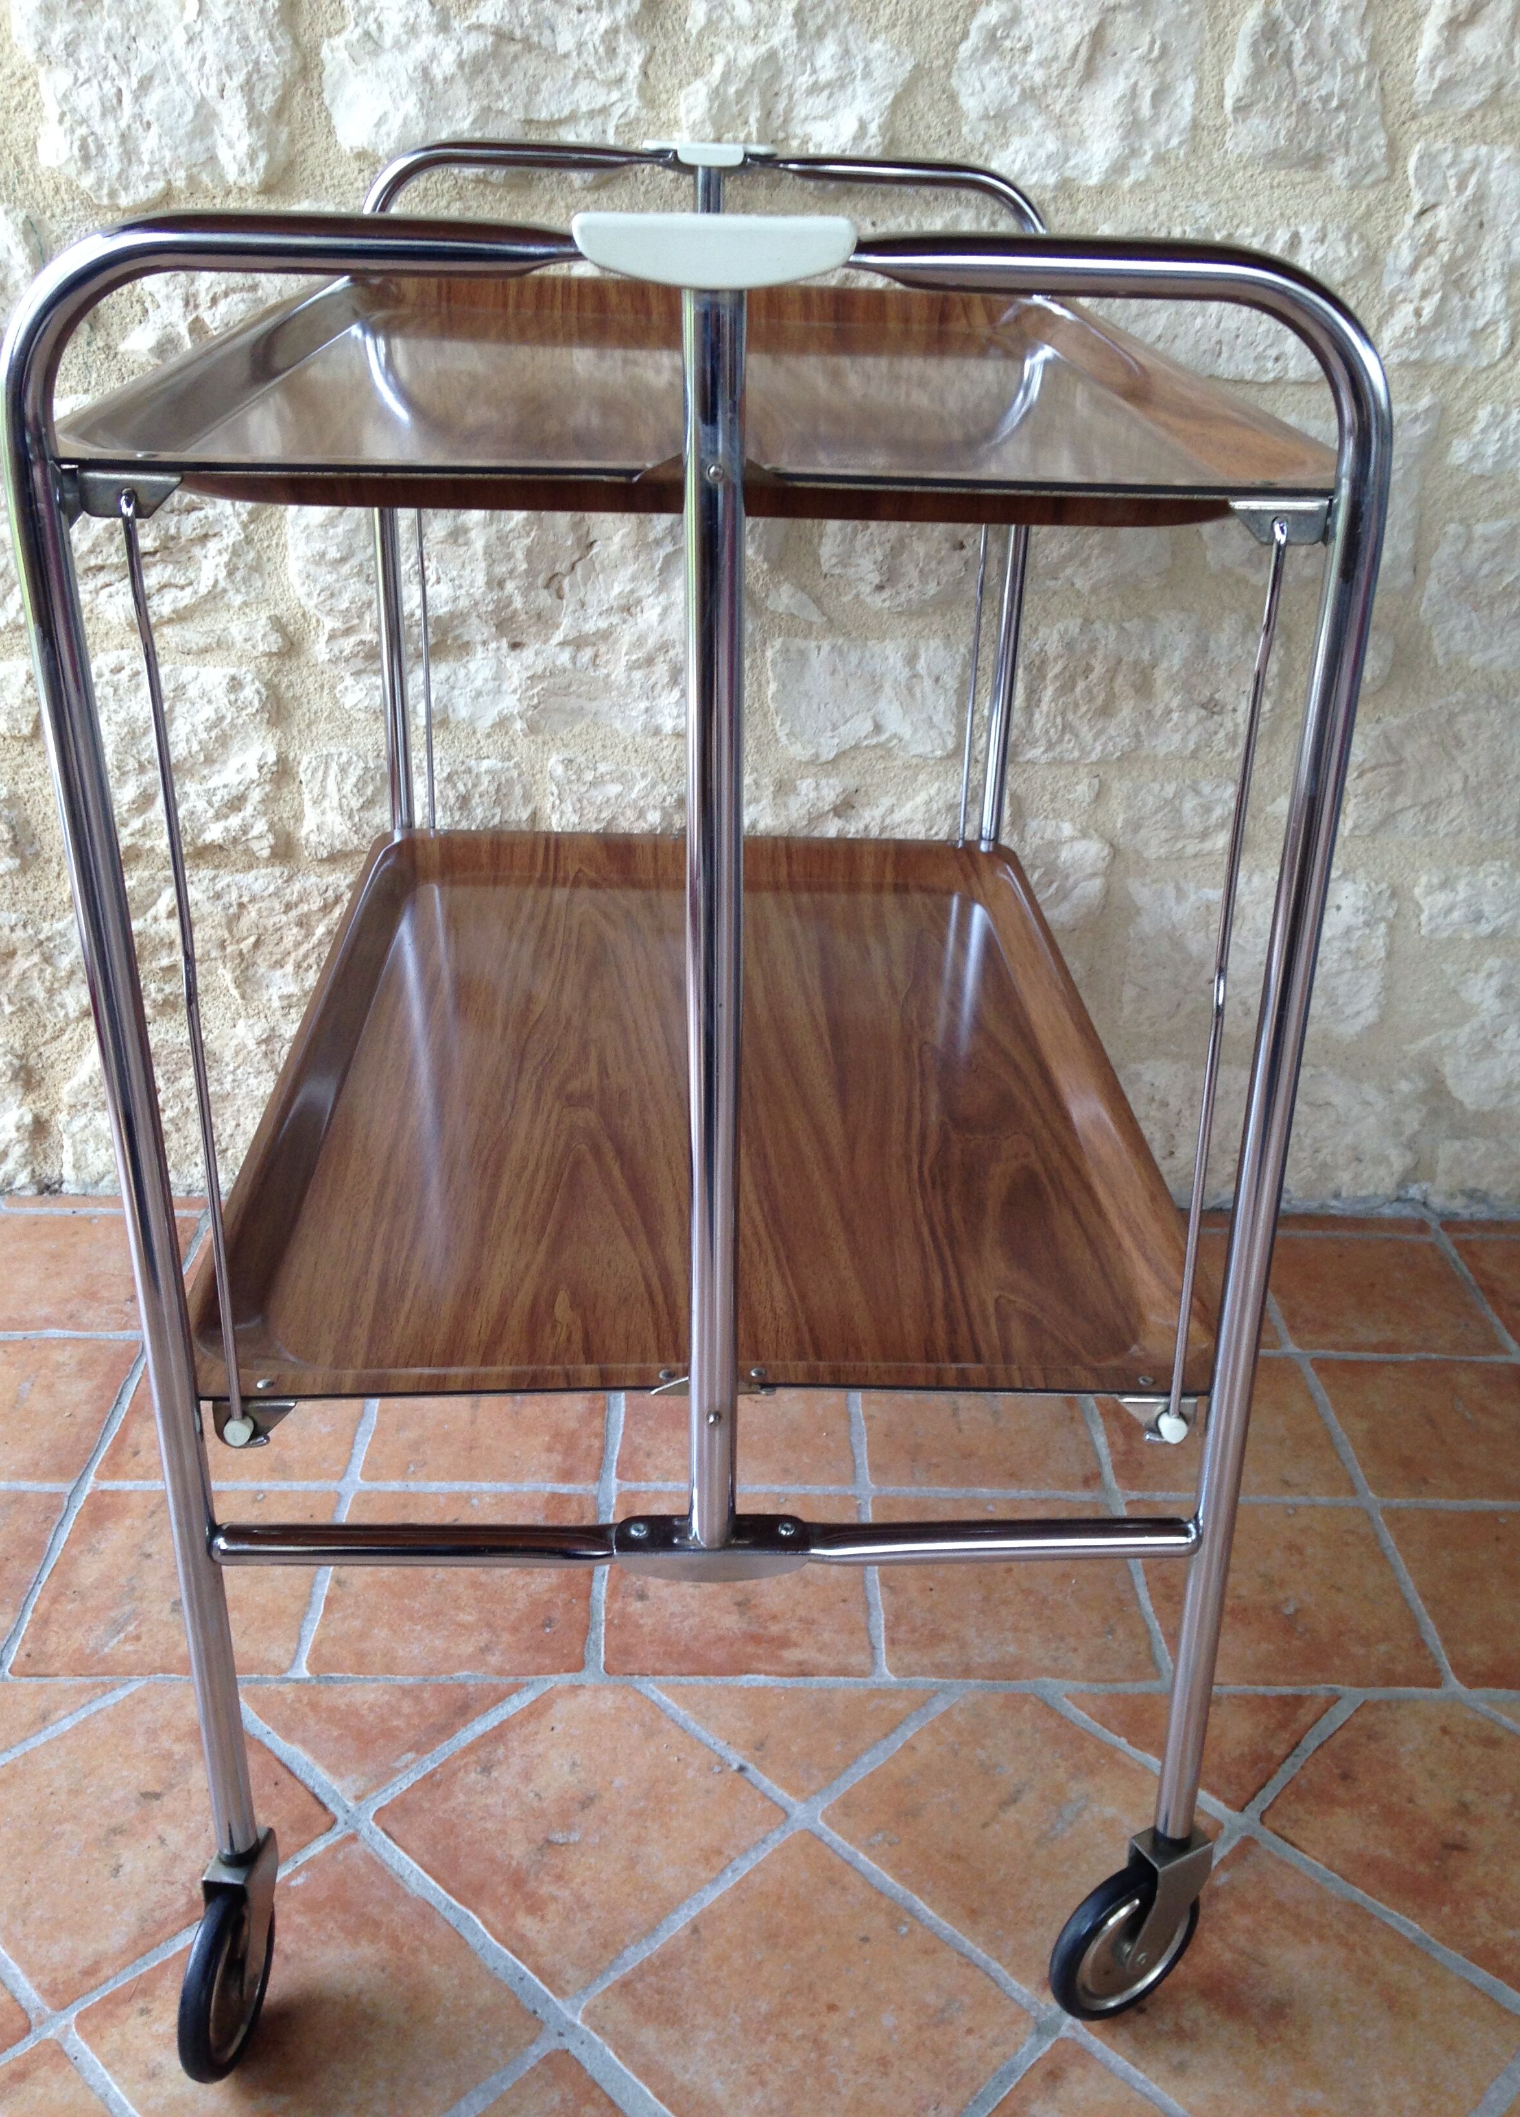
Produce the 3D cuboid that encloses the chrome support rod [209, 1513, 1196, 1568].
[{"bbox_3d":[-0.020,0.187,0.784,0.380,0.019,0.019,0,26,-2],"label":"chrome support rod"}]

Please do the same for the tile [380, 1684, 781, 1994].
[{"bbox_3d":[-0.090,0.383,1.008,0.150,0.010,0.150,24,34,38],"label":"tile"}]

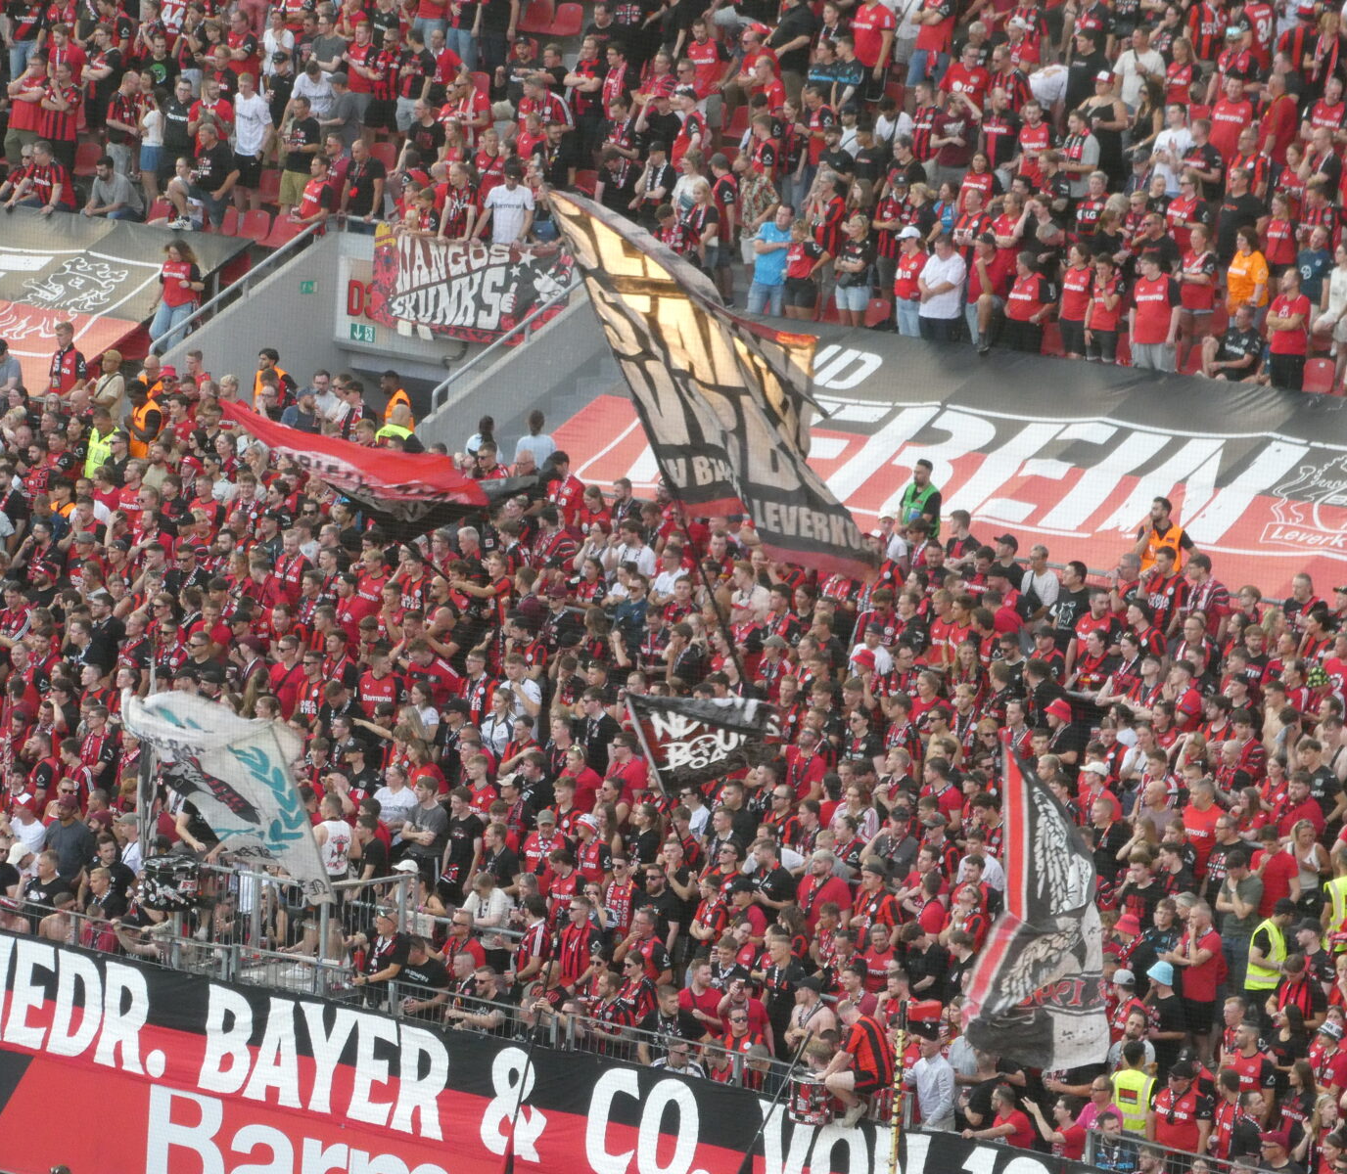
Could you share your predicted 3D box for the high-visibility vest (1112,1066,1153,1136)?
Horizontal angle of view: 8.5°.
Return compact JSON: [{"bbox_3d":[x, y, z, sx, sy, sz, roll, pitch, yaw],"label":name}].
[{"bbox_3d":[4.088,4.593,80.400,0.450,0.640,0.300,6,13,26],"label":"high-visibility vest"}]

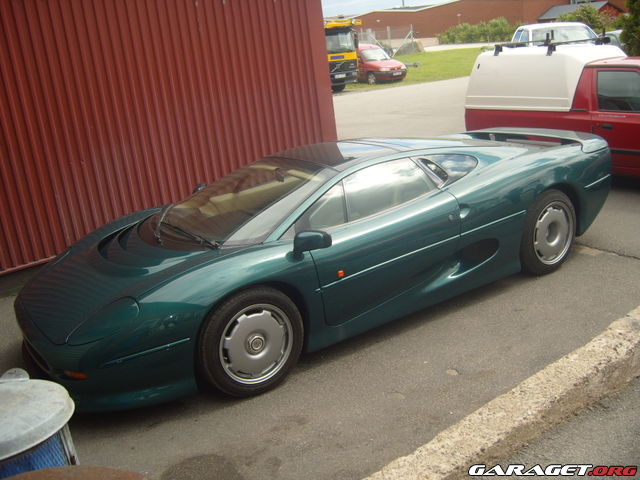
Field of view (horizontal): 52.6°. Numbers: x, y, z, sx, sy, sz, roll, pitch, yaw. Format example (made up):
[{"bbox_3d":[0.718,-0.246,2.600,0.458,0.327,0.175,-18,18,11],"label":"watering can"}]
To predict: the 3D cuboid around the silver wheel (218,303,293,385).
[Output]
[{"bbox_3d":[-0.398,0.573,3.729,0.465,0.465,0.180,-16,18,-31],"label":"silver wheel"}]

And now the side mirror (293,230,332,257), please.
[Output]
[{"bbox_3d":[-0.044,0.020,3.762,0.130,0.135,0.210,-16,18,-31],"label":"side mirror"}]

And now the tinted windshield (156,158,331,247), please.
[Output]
[{"bbox_3d":[-0.566,-0.284,4.524,1.080,0.390,1.380,-16,18,-31],"label":"tinted windshield"}]

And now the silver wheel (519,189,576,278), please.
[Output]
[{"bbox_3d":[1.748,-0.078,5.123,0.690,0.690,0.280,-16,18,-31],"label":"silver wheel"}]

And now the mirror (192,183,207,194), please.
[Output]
[{"bbox_3d":[-0.979,-0.404,5.387,0.130,0.135,0.210,-16,18,-31],"label":"mirror"}]

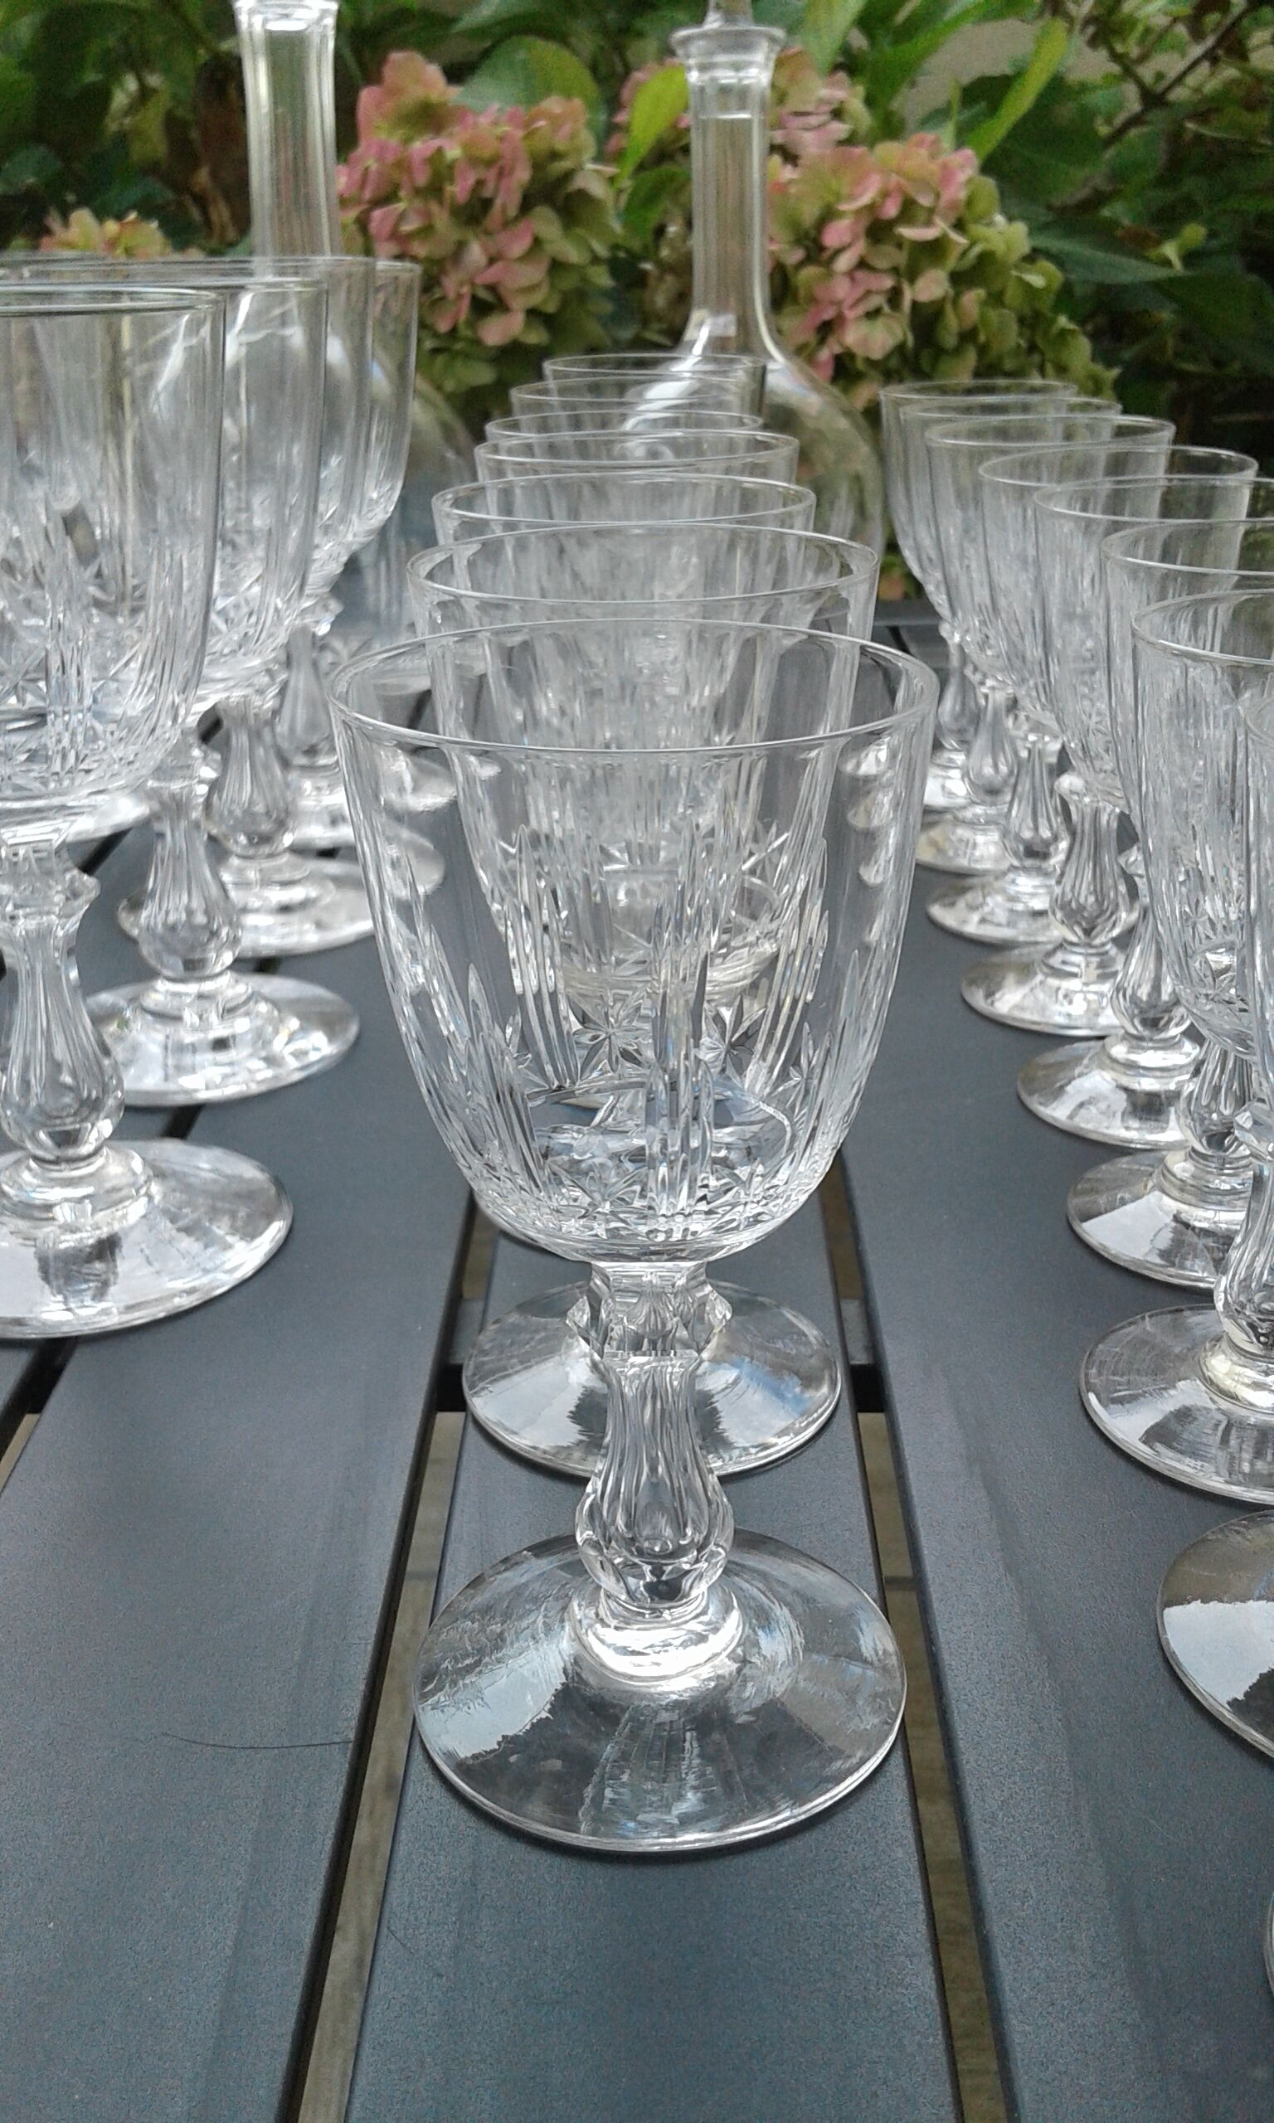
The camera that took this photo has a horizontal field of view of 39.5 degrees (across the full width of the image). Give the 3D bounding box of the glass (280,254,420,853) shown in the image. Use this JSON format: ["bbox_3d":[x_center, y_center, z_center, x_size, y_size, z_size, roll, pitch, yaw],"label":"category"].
[{"bbox_3d":[-0.111,-0.165,0.581,0.091,0.175,0.091,-1,26,0],"label":"glass"}]

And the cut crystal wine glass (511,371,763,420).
[{"bbox_3d":[0.002,-0.111,0.502,0.067,0.142,0.067,-1,26,0],"label":"cut crystal wine glass"}]

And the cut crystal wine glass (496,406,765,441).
[{"bbox_3d":[-0.002,-0.087,0.453,0.067,0.142,0.067,-1,26,0],"label":"cut crystal wine glass"}]

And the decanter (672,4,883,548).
[{"bbox_3d":[0.041,-0.329,0.763,0.149,0.309,0.149,-1,26,0],"label":"decanter"}]

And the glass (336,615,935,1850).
[{"bbox_3d":[0.001,0.022,0.224,0.067,0.142,0.067,-1,26,0],"label":"glass"}]

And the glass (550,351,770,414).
[{"bbox_3d":[0.007,-0.145,0.574,0.067,0.142,0.067,-1,26,0],"label":"glass"}]

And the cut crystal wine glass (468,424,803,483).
[{"bbox_3d":[0.001,-0.061,0.399,0.067,0.142,0.067,-1,26,0],"label":"cut crystal wine glass"}]

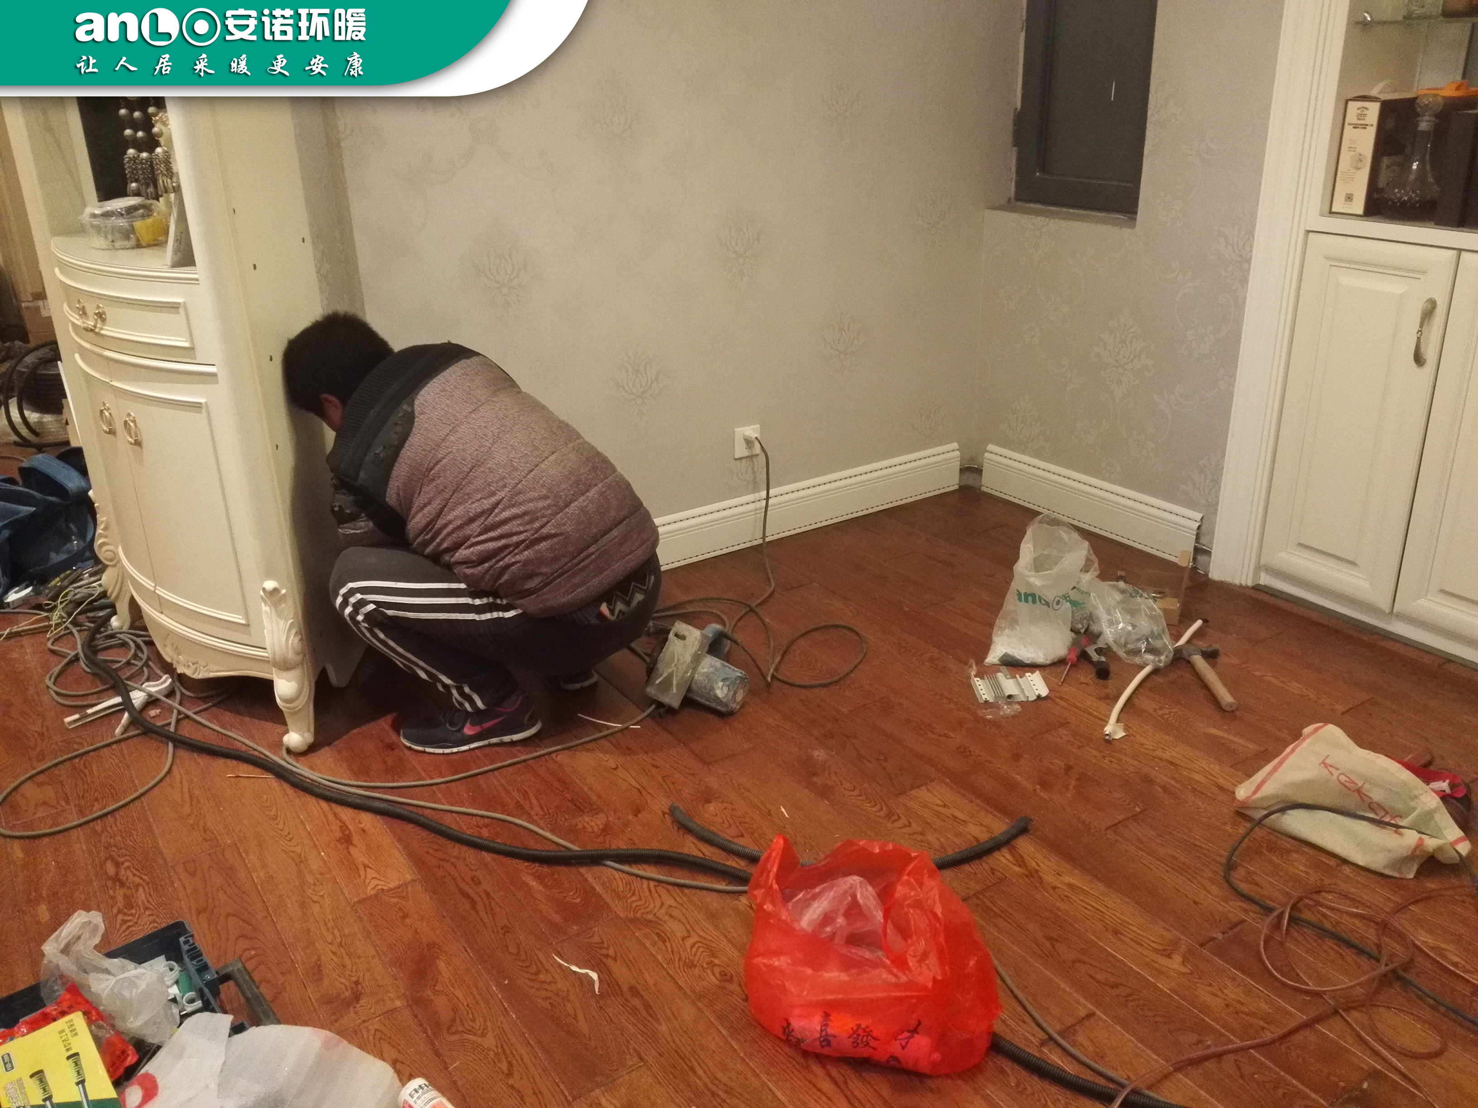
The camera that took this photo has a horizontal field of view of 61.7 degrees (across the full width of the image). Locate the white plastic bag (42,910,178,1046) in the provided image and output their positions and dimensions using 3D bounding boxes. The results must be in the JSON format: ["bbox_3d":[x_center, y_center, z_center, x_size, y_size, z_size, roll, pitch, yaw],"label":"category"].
[{"bbox_3d":[-0.897,0.611,1.775,0.160,0.150,0.150,-10,24,-19],"label":"white plastic bag"}]

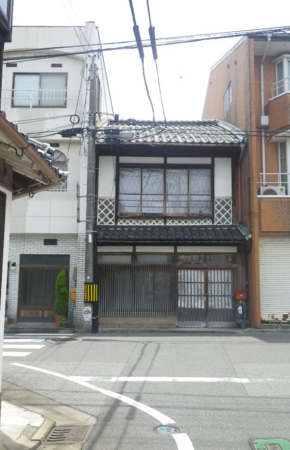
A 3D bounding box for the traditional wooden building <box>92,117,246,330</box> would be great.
[{"bbox_3d":[0.782,-0.340,17.327,4.590,8.010,9.200,0,-8,0],"label":"traditional wooden building"}]

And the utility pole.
[{"bbox_3d":[-1.535,-1.095,12.648,0.310,8.150,0.310,0,-8,0],"label":"utility pole"}]

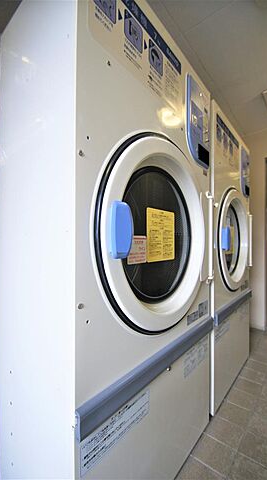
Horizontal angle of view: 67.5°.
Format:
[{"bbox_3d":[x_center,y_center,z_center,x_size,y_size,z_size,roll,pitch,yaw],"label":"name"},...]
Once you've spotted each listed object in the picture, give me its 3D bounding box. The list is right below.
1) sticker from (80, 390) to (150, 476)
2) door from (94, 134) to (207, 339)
[{"bbox_3d":[-0.033,0.521,0.564,0.005,0.083,0.275,0,0,41],"label":"sticker"},{"bbox_3d":[0.141,-0.024,0.769,0.100,0.700,0.700,0,0,41],"label":"door"}]

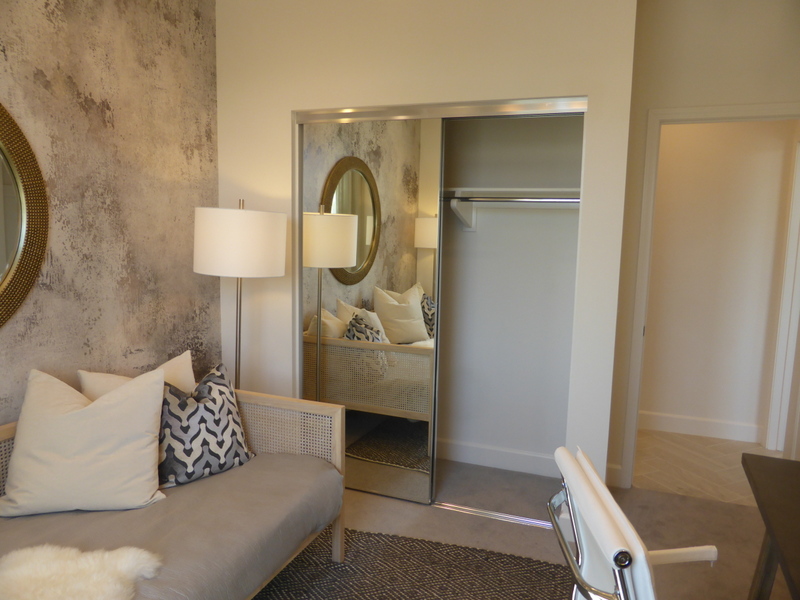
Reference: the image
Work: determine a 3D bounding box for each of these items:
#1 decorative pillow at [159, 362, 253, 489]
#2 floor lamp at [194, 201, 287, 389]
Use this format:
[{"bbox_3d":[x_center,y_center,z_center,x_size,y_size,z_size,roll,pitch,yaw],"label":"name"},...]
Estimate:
[{"bbox_3d":[-0.842,0.501,2.285,0.450,0.450,0.170,-5,-5,-44],"label":"decorative pillow"},{"bbox_3d":[-0.797,0.299,2.760,0.430,1.600,0.430,4,7,19],"label":"floor lamp"}]

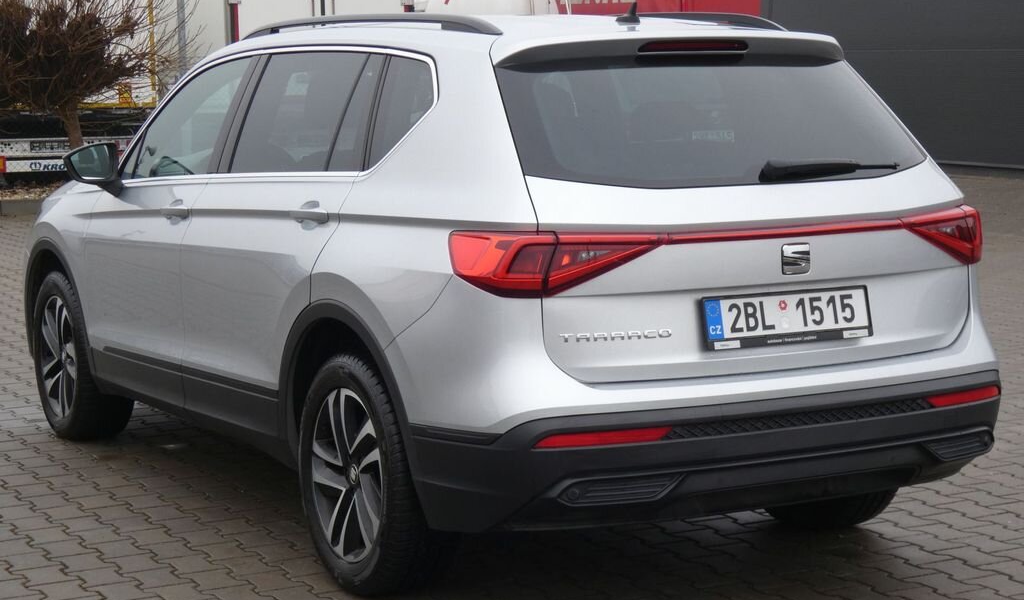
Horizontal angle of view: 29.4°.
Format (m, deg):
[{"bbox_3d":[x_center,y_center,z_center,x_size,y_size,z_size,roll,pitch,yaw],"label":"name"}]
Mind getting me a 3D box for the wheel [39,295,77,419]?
[{"bbox_3d":[-1.760,0.225,7.945,0.173,0.490,0.490,-4,8,-29],"label":"wheel"}]

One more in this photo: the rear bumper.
[{"bbox_3d":[0.652,0.406,5.291,1.800,0.325,0.535,-4,8,-29],"label":"rear bumper"}]

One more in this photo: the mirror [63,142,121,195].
[{"bbox_3d":[-1.531,-0.475,7.087,0.190,0.198,0.150,-4,8,-29],"label":"mirror"}]

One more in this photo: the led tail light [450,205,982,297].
[{"bbox_3d":[0.665,-0.136,5.191,1.720,0.173,0.300,-4,8,-29],"label":"led tail light"}]

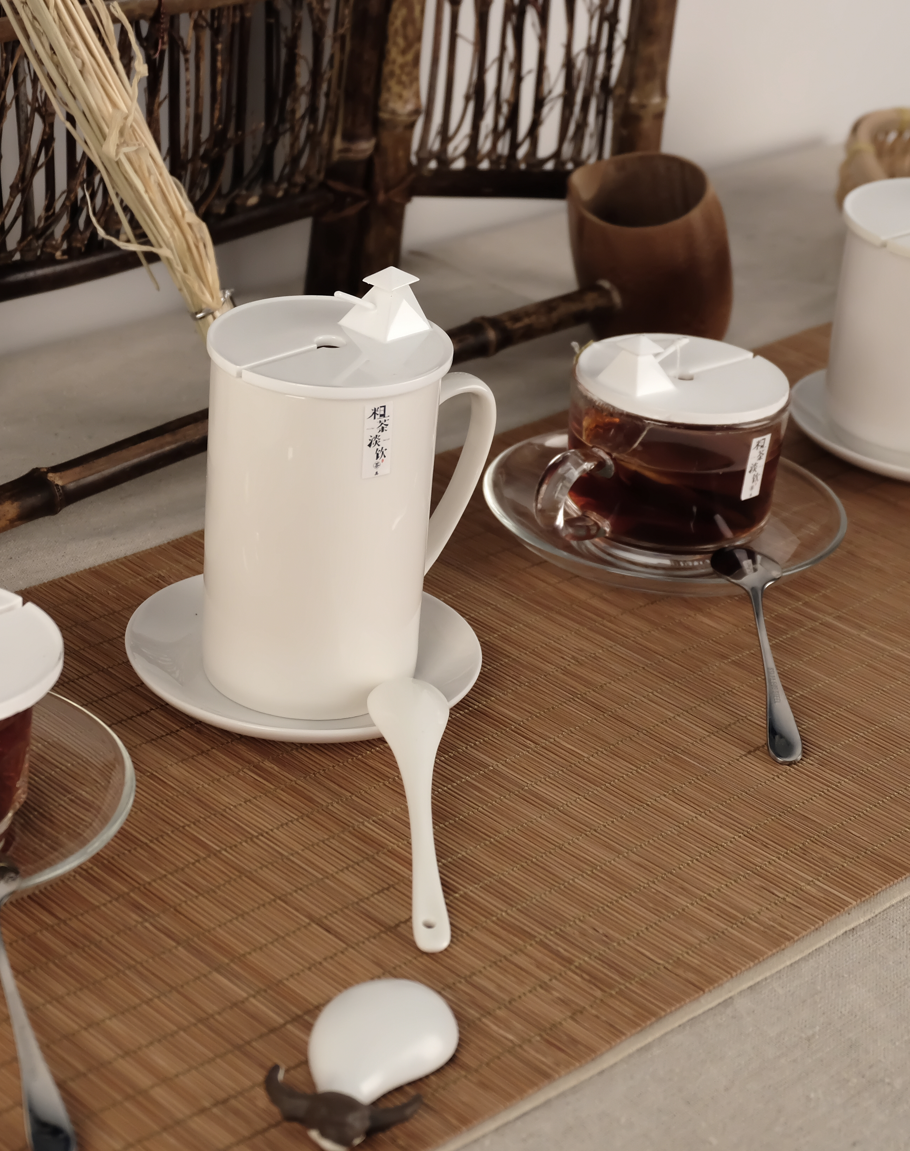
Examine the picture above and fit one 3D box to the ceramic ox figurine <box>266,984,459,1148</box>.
[{"bbox_3d":[-0.023,0.125,0.679,0.043,0.028,0.057,12,27,13],"label":"ceramic ox figurine"}]

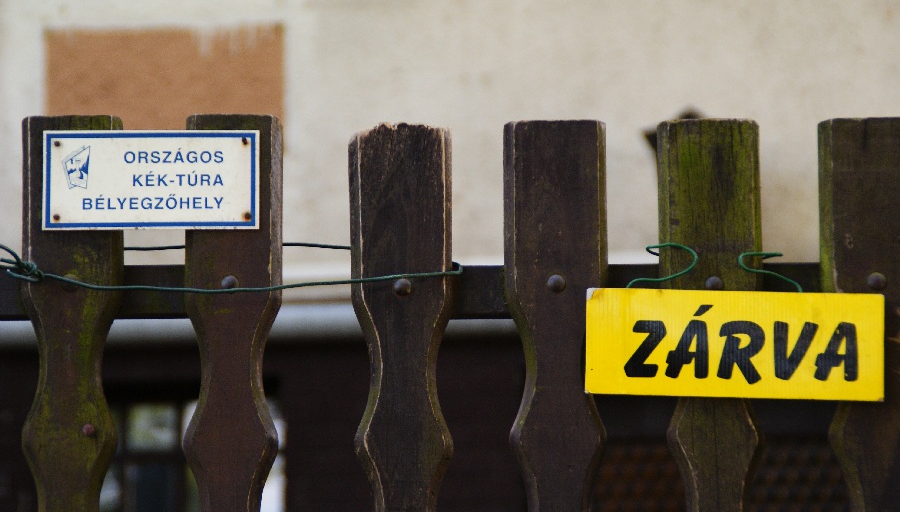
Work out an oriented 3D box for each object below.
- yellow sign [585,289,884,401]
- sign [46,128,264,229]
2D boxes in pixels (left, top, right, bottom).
[{"bbox_3d":[0.286,0.089,3.765,0.300,0.106,0.005,1,-2,0],"label":"yellow sign"},{"bbox_3d":[-0.300,-0.076,3.770,0.217,0.099,0.004,0,-3,0],"label":"sign"}]

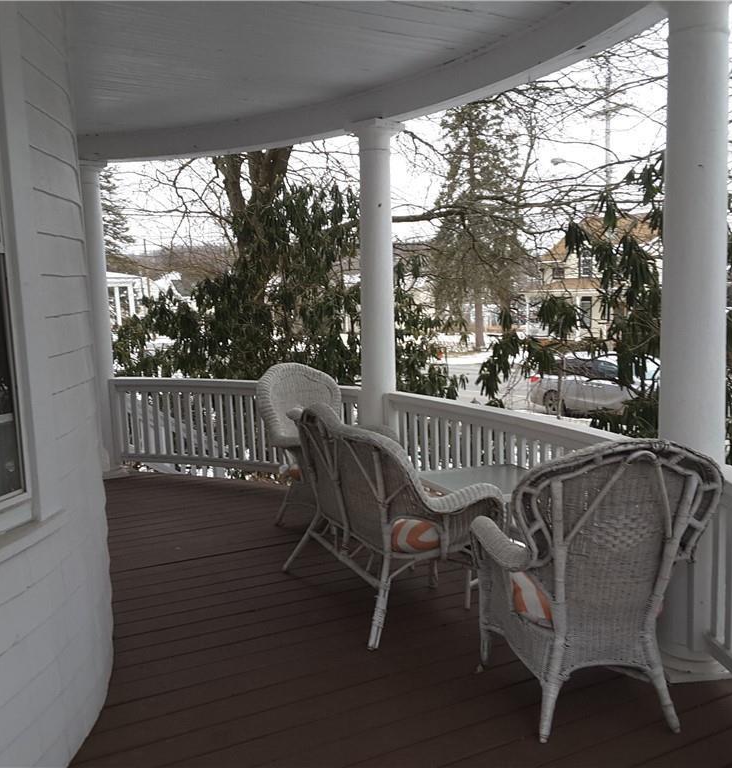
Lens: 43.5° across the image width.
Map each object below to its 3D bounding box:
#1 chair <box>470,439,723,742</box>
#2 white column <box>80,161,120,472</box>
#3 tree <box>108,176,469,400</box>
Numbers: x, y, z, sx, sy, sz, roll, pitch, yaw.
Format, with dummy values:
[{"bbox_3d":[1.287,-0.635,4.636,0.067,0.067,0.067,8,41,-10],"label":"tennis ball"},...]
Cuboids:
[{"bbox_3d":[0.719,0.593,3.029,0.710,0.932,0.680,-3,6,-4],"label":"chair"},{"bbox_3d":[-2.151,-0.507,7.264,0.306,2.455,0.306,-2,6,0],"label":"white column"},{"bbox_3d":[-0.742,-0.331,8.785,3.342,3.255,2.761,-2,6,0],"label":"tree"}]

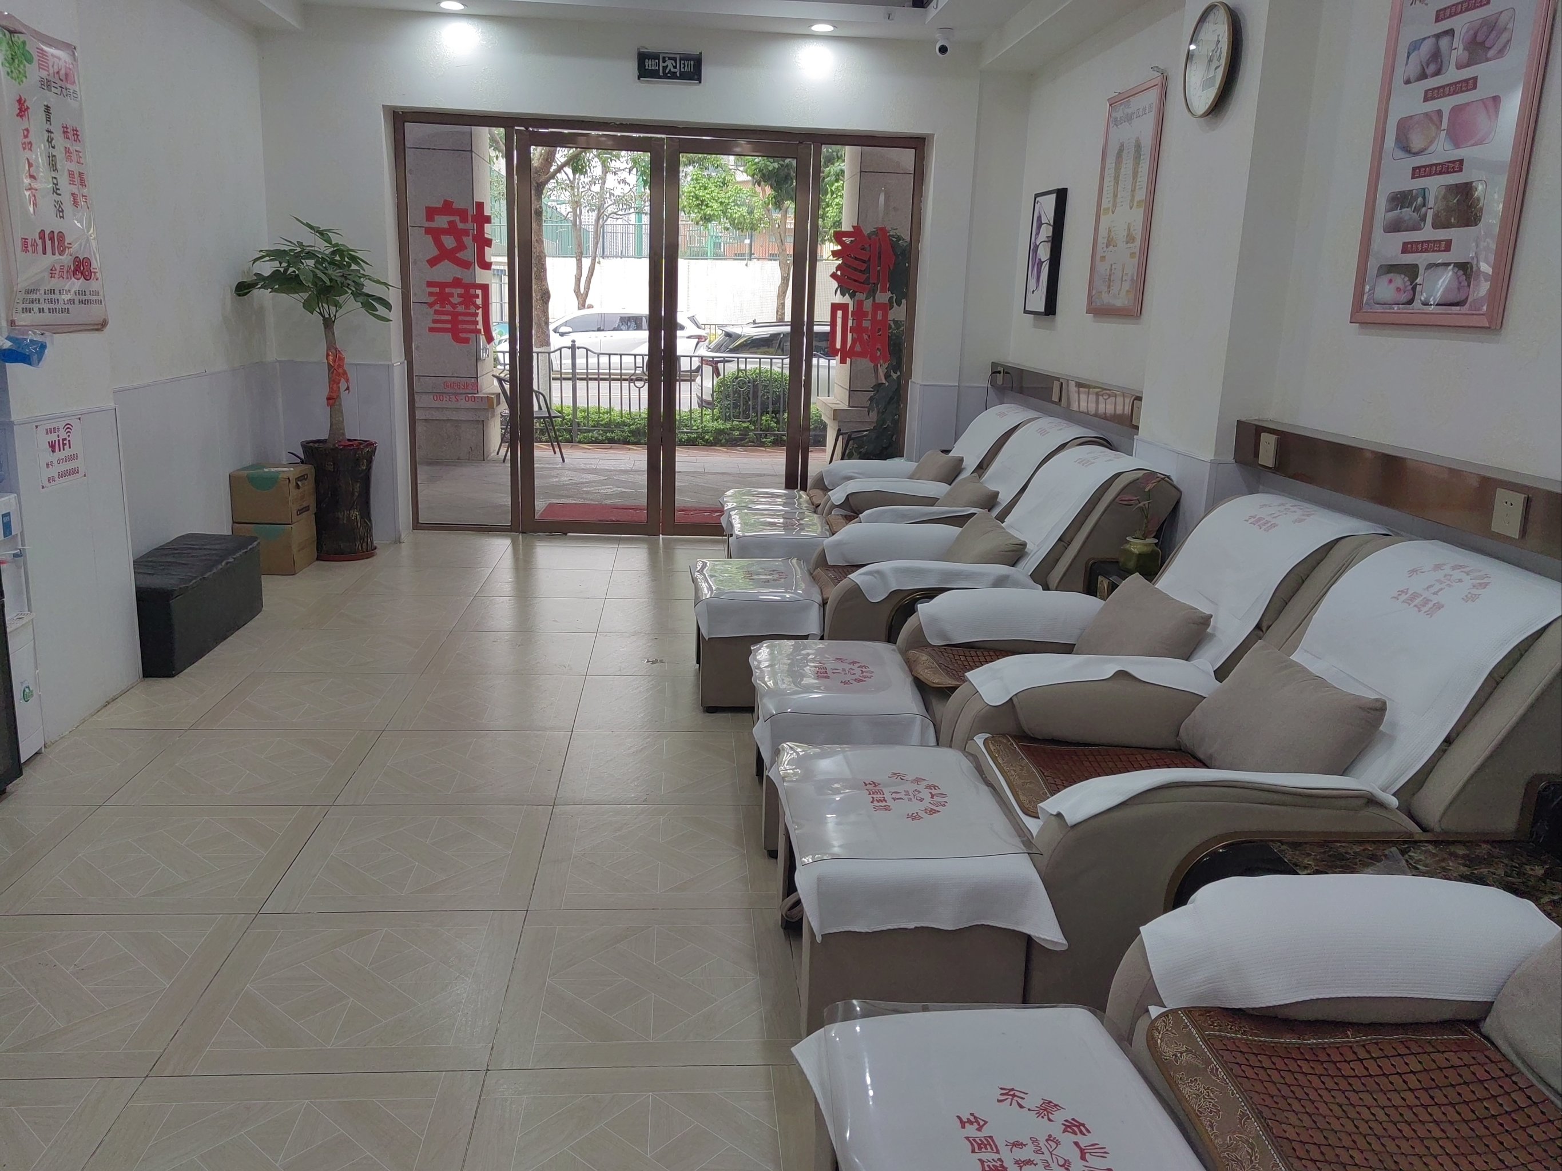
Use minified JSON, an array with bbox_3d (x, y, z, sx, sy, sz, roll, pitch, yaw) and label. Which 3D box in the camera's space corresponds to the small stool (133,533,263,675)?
[{"bbox_3d":[-2.398,0.063,4.799,0.370,0.310,1.020,1,13,-5],"label":"small stool"}]

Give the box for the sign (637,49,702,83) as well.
[{"bbox_3d":[-0.579,-2.714,6.366,0.331,0.151,0.035,1,13,-5],"label":"sign"}]

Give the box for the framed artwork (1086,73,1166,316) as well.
[{"bbox_3d":[1.371,-1.515,4.856,0.040,0.854,0.585,1,13,-5],"label":"framed artwork"}]

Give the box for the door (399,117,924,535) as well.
[{"bbox_3d":[-0.674,-1.426,7.029,2.920,2.310,0.100,1,13,-5],"label":"door"}]

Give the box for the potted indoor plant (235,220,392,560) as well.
[{"bbox_3d":[-2.380,-0.993,6.274,0.740,1.700,0.680,1,13,-5],"label":"potted indoor plant"}]

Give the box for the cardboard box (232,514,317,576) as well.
[{"bbox_3d":[-2.541,-0.218,6.120,0.282,0.250,0.395,1,13,-5],"label":"cardboard box"}]

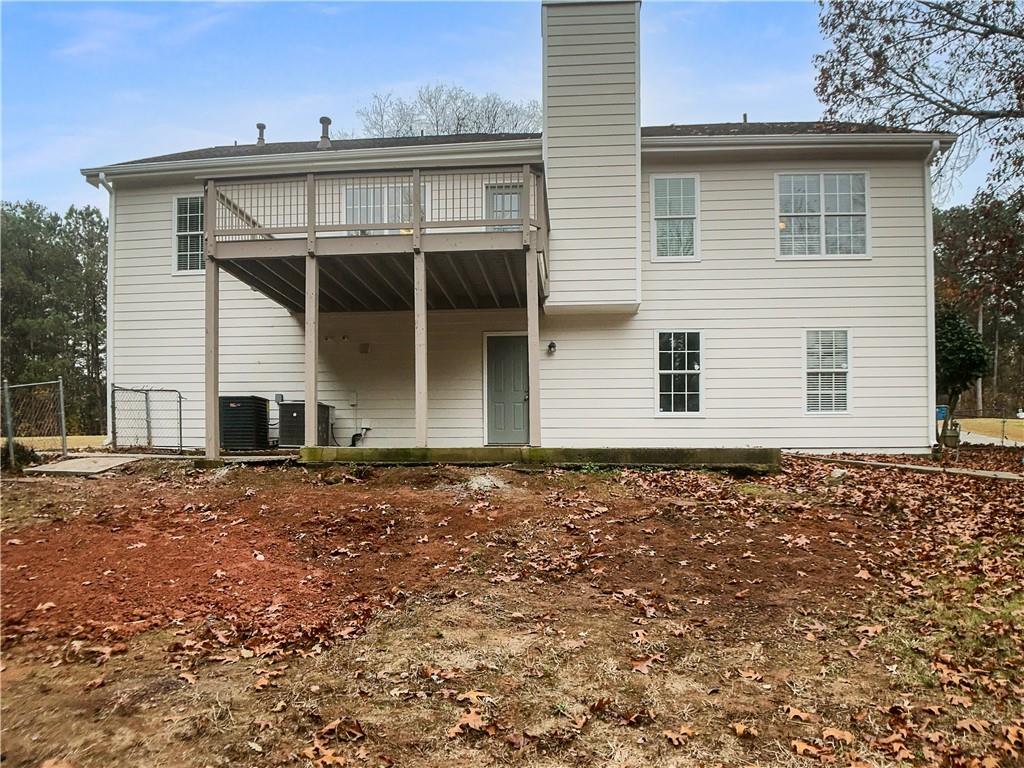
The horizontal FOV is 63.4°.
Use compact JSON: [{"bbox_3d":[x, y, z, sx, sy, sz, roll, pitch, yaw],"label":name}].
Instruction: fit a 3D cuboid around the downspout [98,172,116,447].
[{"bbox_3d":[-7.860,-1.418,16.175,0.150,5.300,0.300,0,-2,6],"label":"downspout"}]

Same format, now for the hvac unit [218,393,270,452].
[{"bbox_3d":[-4.772,0.695,14.750,0.680,0.930,0.680,-1,-3,4],"label":"hvac unit"}]

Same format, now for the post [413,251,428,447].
[{"bbox_3d":[-1.188,-0.461,10.750,0.140,2.500,0.140,-1,-3,4],"label":"post"}]

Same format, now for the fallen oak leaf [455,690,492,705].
[{"bbox_3d":[-0.183,1.533,4.050,0.165,0.030,0.110,0,3,0],"label":"fallen oak leaf"}]

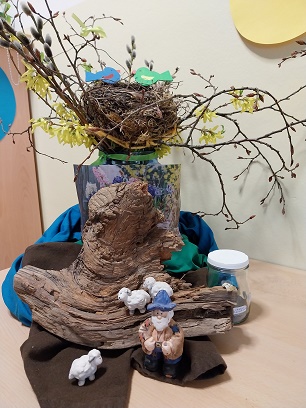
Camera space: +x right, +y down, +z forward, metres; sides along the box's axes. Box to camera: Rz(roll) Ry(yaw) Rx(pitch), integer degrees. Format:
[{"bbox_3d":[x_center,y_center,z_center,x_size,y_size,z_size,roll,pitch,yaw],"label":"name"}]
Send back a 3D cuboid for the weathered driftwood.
[{"bbox_3d":[-0.044,0.082,0.504,0.345,0.236,0.155,0,12,3],"label":"weathered driftwood"}]

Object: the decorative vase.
[{"bbox_3d":[-0.044,0.040,0.623,0.187,0.275,0.178,-1,12,0],"label":"decorative vase"}]

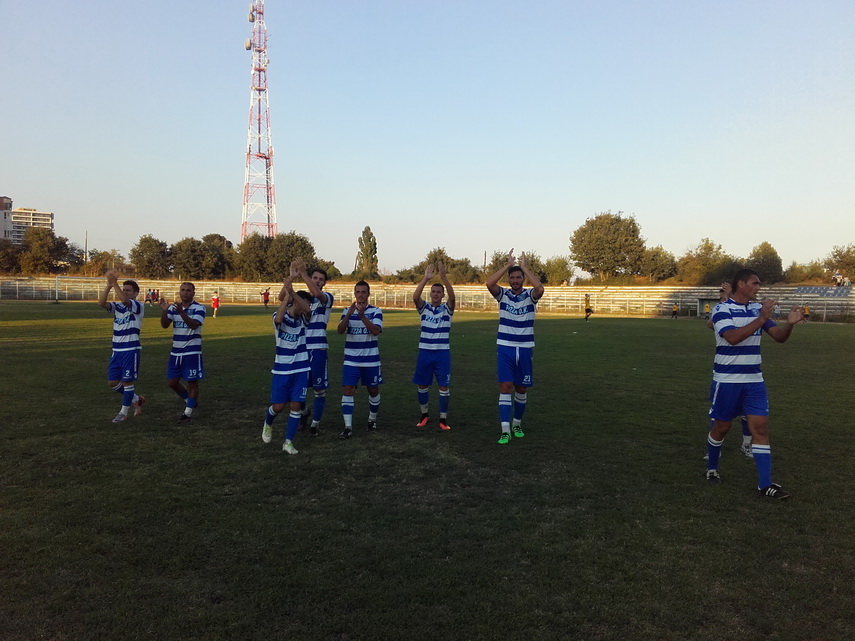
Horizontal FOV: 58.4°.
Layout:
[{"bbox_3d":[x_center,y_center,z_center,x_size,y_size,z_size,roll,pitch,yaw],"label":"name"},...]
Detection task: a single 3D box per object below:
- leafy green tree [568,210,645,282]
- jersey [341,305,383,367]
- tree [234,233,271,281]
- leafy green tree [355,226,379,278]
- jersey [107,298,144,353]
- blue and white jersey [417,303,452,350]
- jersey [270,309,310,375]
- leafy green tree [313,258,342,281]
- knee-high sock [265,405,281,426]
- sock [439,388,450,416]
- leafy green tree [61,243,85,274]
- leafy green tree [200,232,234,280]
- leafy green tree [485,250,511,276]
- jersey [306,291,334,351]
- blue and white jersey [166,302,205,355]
[{"bbox_3d":[19.514,-8.131,83.000,8.300,7.700,8.000,1,2,0],"label":"leafy green tree"},{"bbox_3d":[-0.763,0.173,8.850,0.490,0.680,0.320,1,2,5],"label":"jersey"},{"bbox_3d":[-22.109,-8.045,97.000,4.941,6.208,4.694,0,2,-13],"label":"tree"},{"bbox_3d":[-8.366,-9.257,105.000,3.292,7.269,3.127,1,2,-5],"label":"leafy green tree"},{"bbox_3d":[-3.787,0.063,9.600,0.480,0.640,0.320,1,2,3],"label":"jersey"},{"bbox_3d":[0.085,0.072,9.250,0.440,0.580,0.260,1,2,1],"label":"blue and white jersey"},{"bbox_3d":[-1.387,0.233,7.750,0.430,0.660,0.310,0,2,-27],"label":"jersey"},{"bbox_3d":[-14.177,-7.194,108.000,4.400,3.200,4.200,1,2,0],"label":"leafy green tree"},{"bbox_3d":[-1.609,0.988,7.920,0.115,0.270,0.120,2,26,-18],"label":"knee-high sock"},{"bbox_3d":[0.204,0.987,9.100,0.125,0.340,0.140,1,2,-6],"label":"sock"},{"bbox_3d":[-47.163,-8.393,102.000,3.600,4.200,3.600,1,2,0],"label":"leafy green tree"},{"bbox_3d":[-29.694,-9.169,108.000,5.200,6.800,5.200,1,2,0],"label":"leafy green tree"},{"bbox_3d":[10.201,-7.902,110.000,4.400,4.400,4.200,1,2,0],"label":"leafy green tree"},{"bbox_3d":[-1.232,0.000,8.500,0.440,0.660,0.320,1,2,14],"label":"jersey"},{"bbox_3d":[-3.050,0.101,9.650,0.480,0.660,0.320,1,2,2],"label":"blue and white jersey"}]

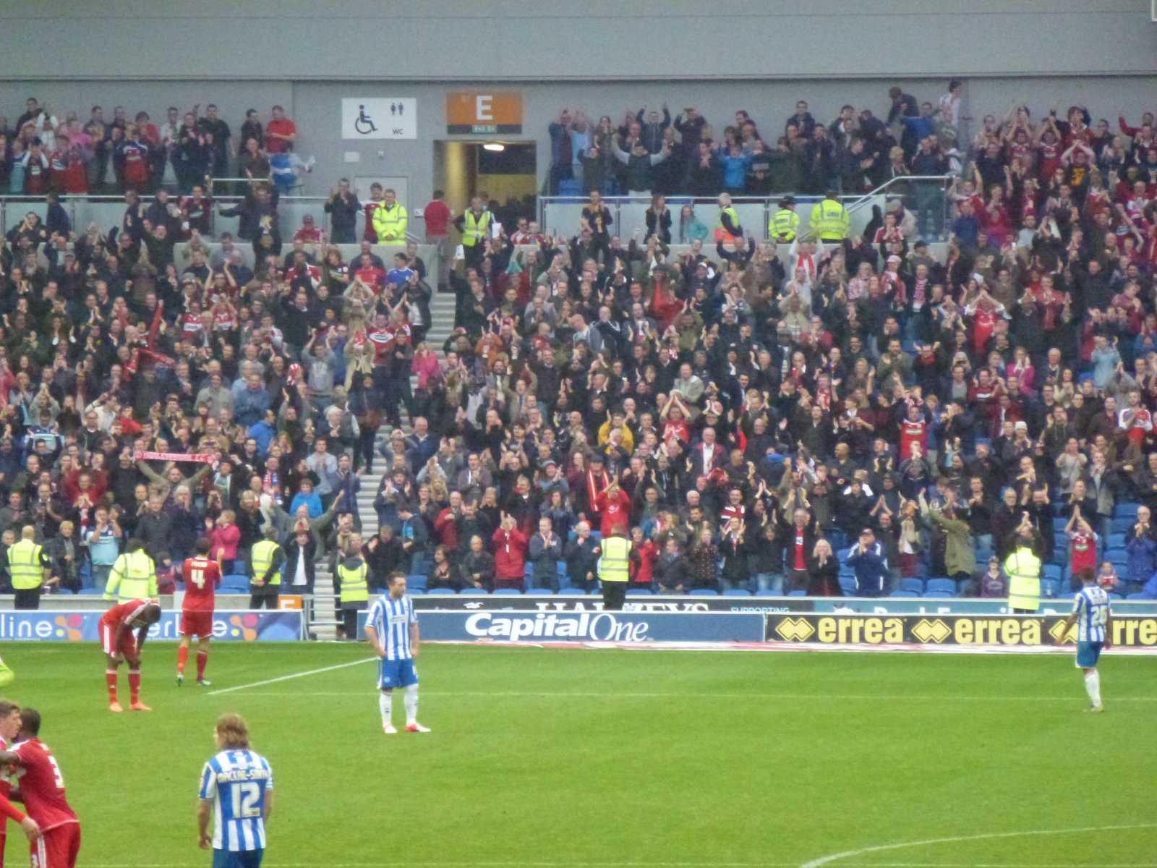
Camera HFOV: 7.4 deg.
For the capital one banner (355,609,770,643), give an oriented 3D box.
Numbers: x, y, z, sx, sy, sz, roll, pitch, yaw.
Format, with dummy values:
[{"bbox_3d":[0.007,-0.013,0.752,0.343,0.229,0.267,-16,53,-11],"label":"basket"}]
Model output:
[{"bbox_3d":[-0.258,2.815,130.100,6.000,0.480,0.080,0,0,7],"label":"capital one banner"}]

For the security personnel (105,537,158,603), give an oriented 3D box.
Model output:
[{"bbox_3d":[-6.621,2.323,131.700,0.740,1.600,0.420,0,0,0],"label":"security personnel"}]

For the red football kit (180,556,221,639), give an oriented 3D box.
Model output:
[{"bbox_3d":[-4.806,2.093,113.100,0.500,1.040,0.350,0,0,7],"label":"red football kit"}]

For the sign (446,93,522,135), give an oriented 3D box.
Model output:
[{"bbox_3d":[-1.578,-5.414,150.000,1.290,0.720,0.060,0,1,7],"label":"sign"}]

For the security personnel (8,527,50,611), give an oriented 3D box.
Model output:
[{"bbox_3d":[-8.165,2.255,132.300,0.580,1.780,0.360,0,1,13],"label":"security personnel"}]

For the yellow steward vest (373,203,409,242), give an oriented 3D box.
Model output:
[{"bbox_3d":[-3.190,-3.536,151.200,0.600,0.770,0.380,0,0,2],"label":"yellow steward vest"}]

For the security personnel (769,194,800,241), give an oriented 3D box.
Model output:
[{"bbox_3d":[3.492,-3.178,150.300,0.530,1.680,0.360,0,0,12],"label":"security personnel"}]

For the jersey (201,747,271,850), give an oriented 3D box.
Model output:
[{"bbox_3d":[-2.362,2.524,61.300,0.490,0.700,0.320,0,1,-18],"label":"jersey"}]

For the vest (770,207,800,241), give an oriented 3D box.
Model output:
[{"bbox_3d":[3.492,-3.537,150.300,0.490,0.590,0.340,0,0,12],"label":"vest"}]

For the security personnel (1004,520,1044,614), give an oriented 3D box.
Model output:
[{"bbox_3d":[6.513,2.283,130.200,0.560,1.720,0.400,0,0,-6],"label":"security personnel"}]

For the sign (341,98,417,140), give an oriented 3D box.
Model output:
[{"bbox_3d":[-3.375,-5.322,150.200,1.275,0.700,0.050,0,1,7],"label":"sign"}]

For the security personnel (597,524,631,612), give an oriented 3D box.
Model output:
[{"bbox_3d":[0.542,2.226,131.600,0.540,1.790,0.350,0,1,1],"label":"security personnel"}]

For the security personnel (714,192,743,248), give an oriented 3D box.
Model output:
[{"bbox_3d":[2.490,-3.150,148.000,0.380,1.720,0.500,1,1,37],"label":"security personnel"}]

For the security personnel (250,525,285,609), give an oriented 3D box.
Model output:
[{"bbox_3d":[-4.617,2.269,132.000,0.500,1.760,0.350,1,1,37],"label":"security personnel"}]

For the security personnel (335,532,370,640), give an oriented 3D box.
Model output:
[{"bbox_3d":[-3.335,2.288,131.200,0.490,1.610,0.360,0,0,3],"label":"security personnel"}]

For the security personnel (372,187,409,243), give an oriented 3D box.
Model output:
[{"bbox_3d":[-3.197,-3.297,151.200,0.610,1.770,0.380,0,0,2],"label":"security personnel"}]

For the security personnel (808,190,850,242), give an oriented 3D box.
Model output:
[{"bbox_3d":[4.176,-3.193,148.000,0.640,1.740,0.380,0,1,-10],"label":"security personnel"}]

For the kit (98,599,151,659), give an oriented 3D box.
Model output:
[{"bbox_3d":[-5.359,2.301,105.000,0.560,0.700,0.470,0,1,41],"label":"kit"}]

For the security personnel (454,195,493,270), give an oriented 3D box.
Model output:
[{"bbox_3d":[-1.752,-3.089,147.300,0.600,1.700,0.370,0,1,-3],"label":"security personnel"}]

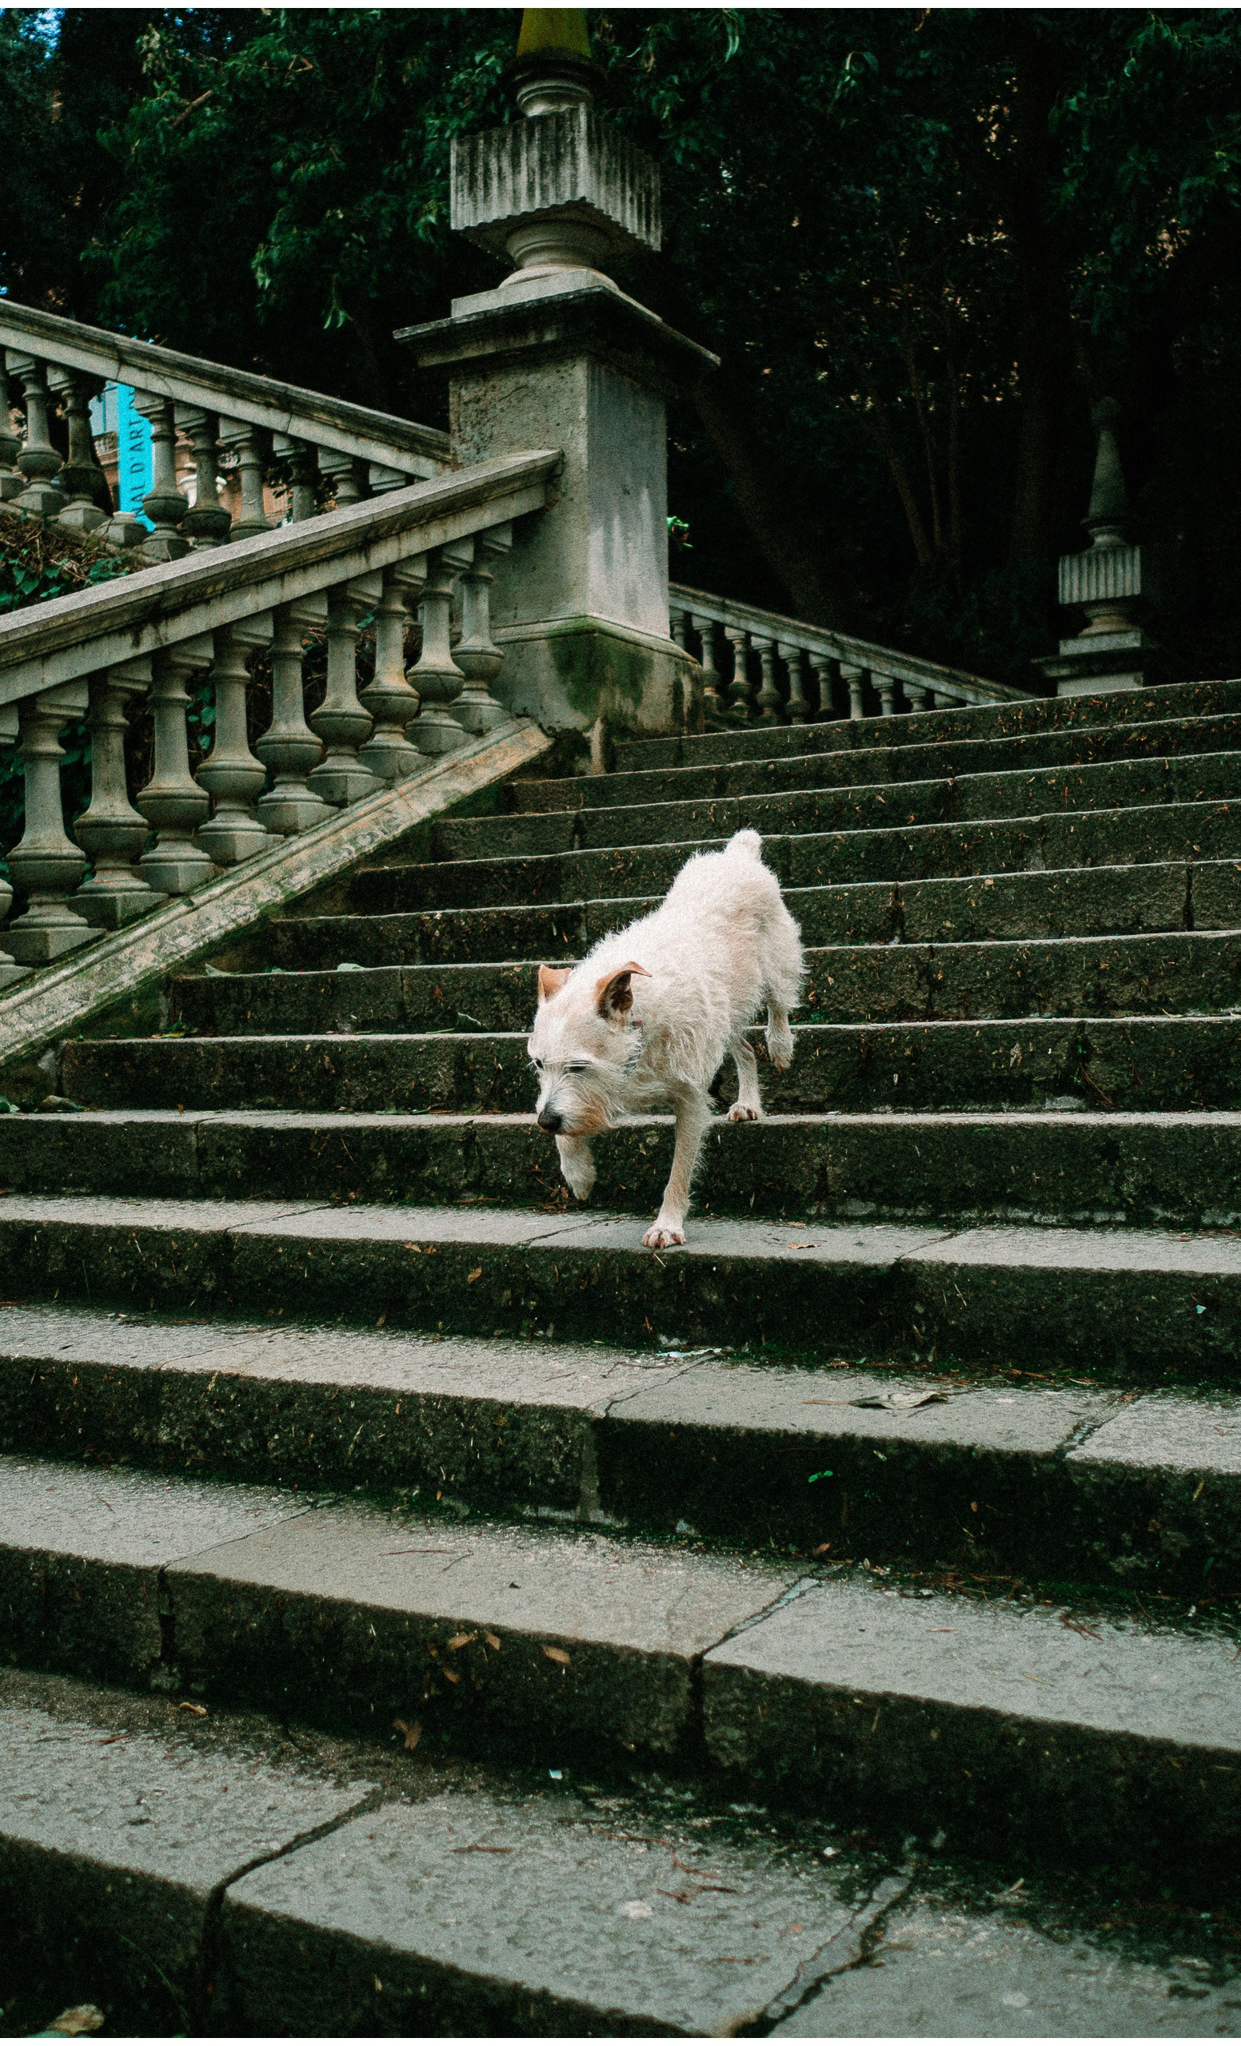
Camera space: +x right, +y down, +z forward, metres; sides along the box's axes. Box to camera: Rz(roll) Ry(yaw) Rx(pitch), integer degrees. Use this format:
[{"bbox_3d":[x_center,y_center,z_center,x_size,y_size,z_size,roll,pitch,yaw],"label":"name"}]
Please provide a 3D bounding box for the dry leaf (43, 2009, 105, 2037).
[{"bbox_3d":[-0.522,0.950,1.737,0.060,0.016,0.042,-2,1,-29],"label":"dry leaf"}]

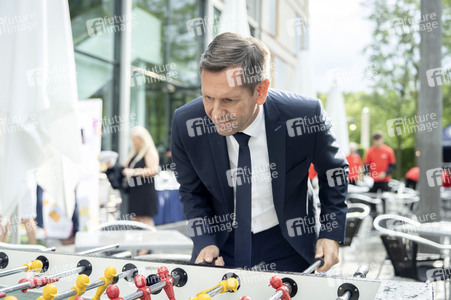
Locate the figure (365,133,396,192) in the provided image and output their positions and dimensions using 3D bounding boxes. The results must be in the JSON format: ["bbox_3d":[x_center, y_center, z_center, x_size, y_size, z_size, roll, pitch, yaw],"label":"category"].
[{"bbox_3d":[2.480,0.619,8.600,0.530,1.770,0.380,1,-2,5],"label":"figure"}]

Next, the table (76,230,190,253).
[{"bbox_3d":[-0.610,0.934,3.500,0.700,0.730,0.700,1,-2,-13],"label":"table"}]

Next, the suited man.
[{"bbox_3d":[0.150,0.471,1.740,0.600,1.570,0.750,0,-2,16],"label":"suited man"}]

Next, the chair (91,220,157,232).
[{"bbox_3d":[-0.790,0.938,4.200,0.560,0.760,0.570,1,-2,-12],"label":"chair"}]

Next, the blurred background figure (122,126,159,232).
[{"bbox_3d":[-1.130,0.545,7.150,0.450,1.720,0.450,2,-2,-21],"label":"blurred background figure"}]

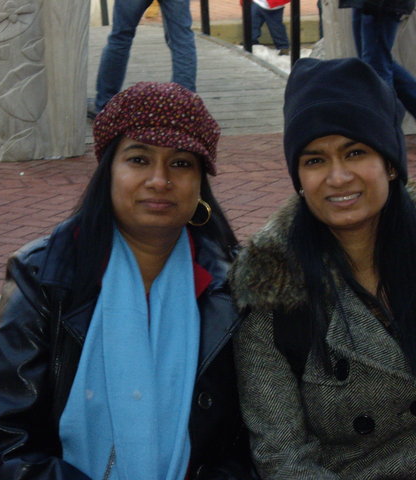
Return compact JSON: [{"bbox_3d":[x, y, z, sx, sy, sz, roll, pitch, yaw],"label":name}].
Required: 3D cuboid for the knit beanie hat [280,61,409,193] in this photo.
[{"bbox_3d":[0.204,-0.172,3.110,0.175,0.190,0.215,-6,-3,6],"label":"knit beanie hat"}]

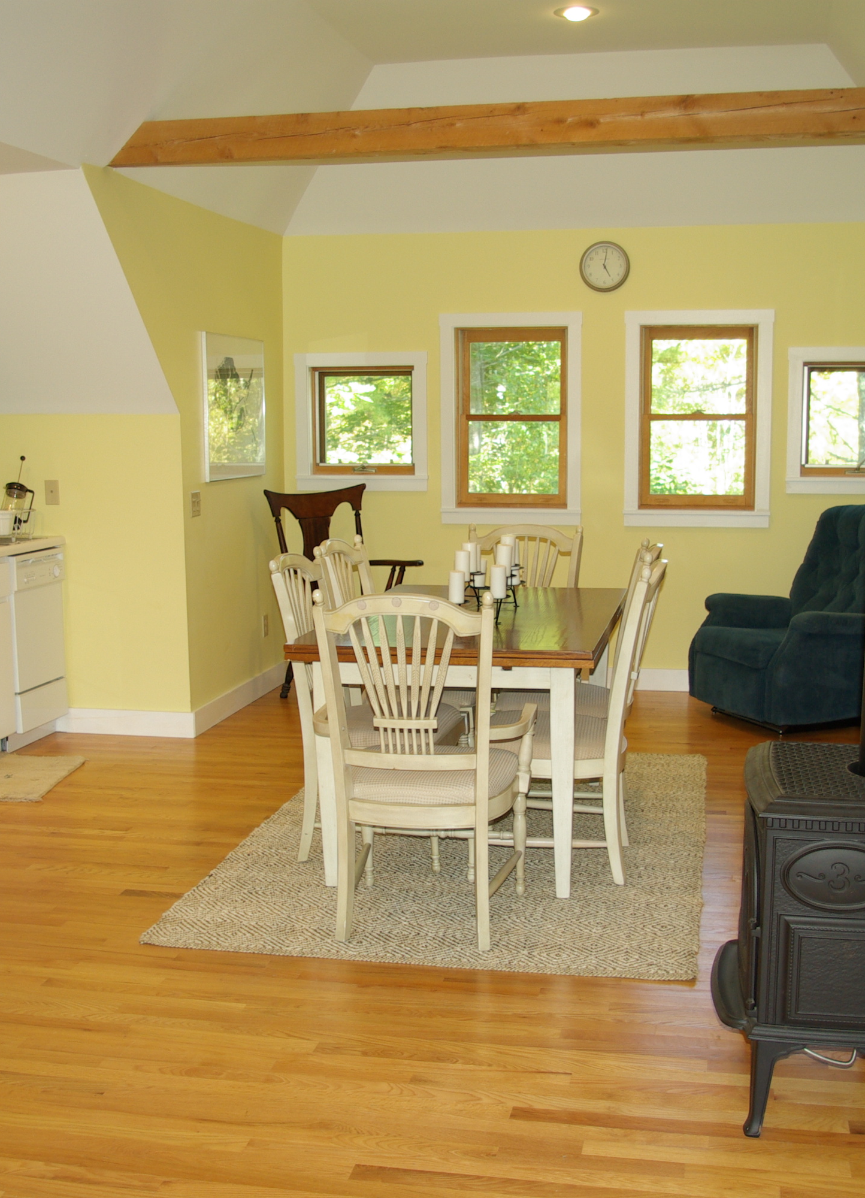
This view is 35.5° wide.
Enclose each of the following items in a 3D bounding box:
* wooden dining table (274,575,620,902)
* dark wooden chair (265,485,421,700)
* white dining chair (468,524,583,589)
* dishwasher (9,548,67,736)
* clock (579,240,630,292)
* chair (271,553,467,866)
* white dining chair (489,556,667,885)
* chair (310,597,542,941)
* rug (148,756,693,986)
[{"bbox_3d":[0.164,0.432,4.792,0.945,0.765,1.480,1,8,12],"label":"wooden dining table"},{"bbox_3d":[-0.429,-0.007,6.805,0.600,1.100,0.640,-6,10,-37],"label":"dark wooden chair"},{"bbox_3d":[0.350,0.224,5.544,0.630,1.005,0.600,1,8,10],"label":"white dining chair"},{"bbox_3d":[-2.029,0.205,6.086,0.600,0.855,0.475,1,8,12],"label":"dishwasher"},{"bbox_3d":[0.891,-1.722,6.984,0.267,0.267,0.045,1,8,9],"label":"clock"},{"bbox_3d":[-0.194,0.355,4.599,0.610,1.005,0.520,1,8,10],"label":"chair"},{"bbox_3d":[0.446,0.362,4.374,0.600,0.997,0.510,1,8,11],"label":"white dining chair"},{"bbox_3d":[-0.031,0.443,3.905,0.640,1.005,0.600,1,8,10],"label":"chair"},{"bbox_3d":[0.185,0.809,4.799,1.525,0.014,2.430,1,8,12],"label":"rug"}]

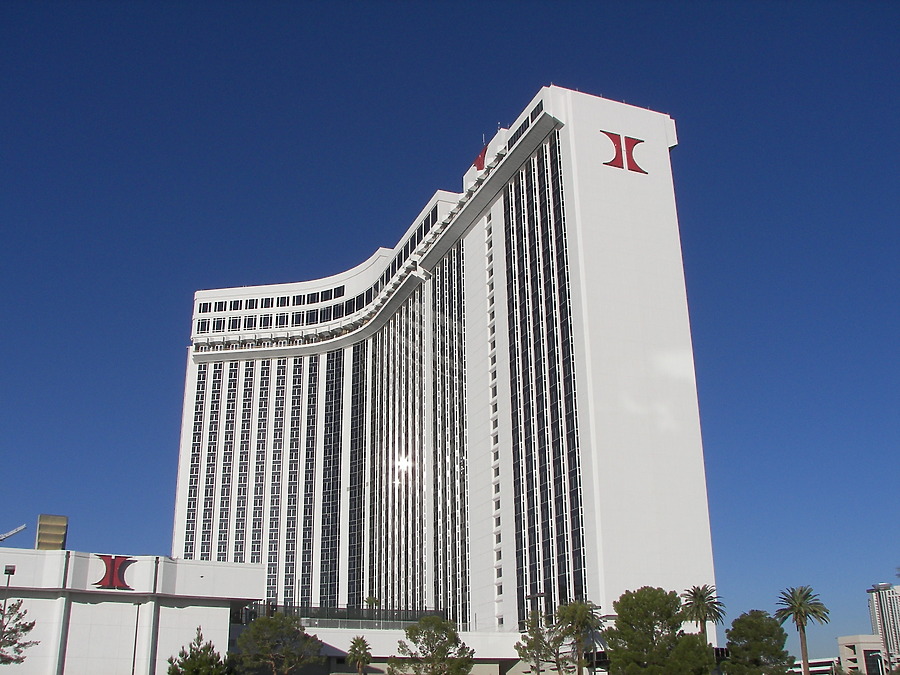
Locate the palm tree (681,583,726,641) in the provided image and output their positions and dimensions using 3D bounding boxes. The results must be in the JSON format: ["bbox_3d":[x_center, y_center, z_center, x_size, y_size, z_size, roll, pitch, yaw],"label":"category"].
[{"bbox_3d":[30.402,34.785,110.125,5.500,11.000,5.500,-6,-21,14],"label":"palm tree"}]

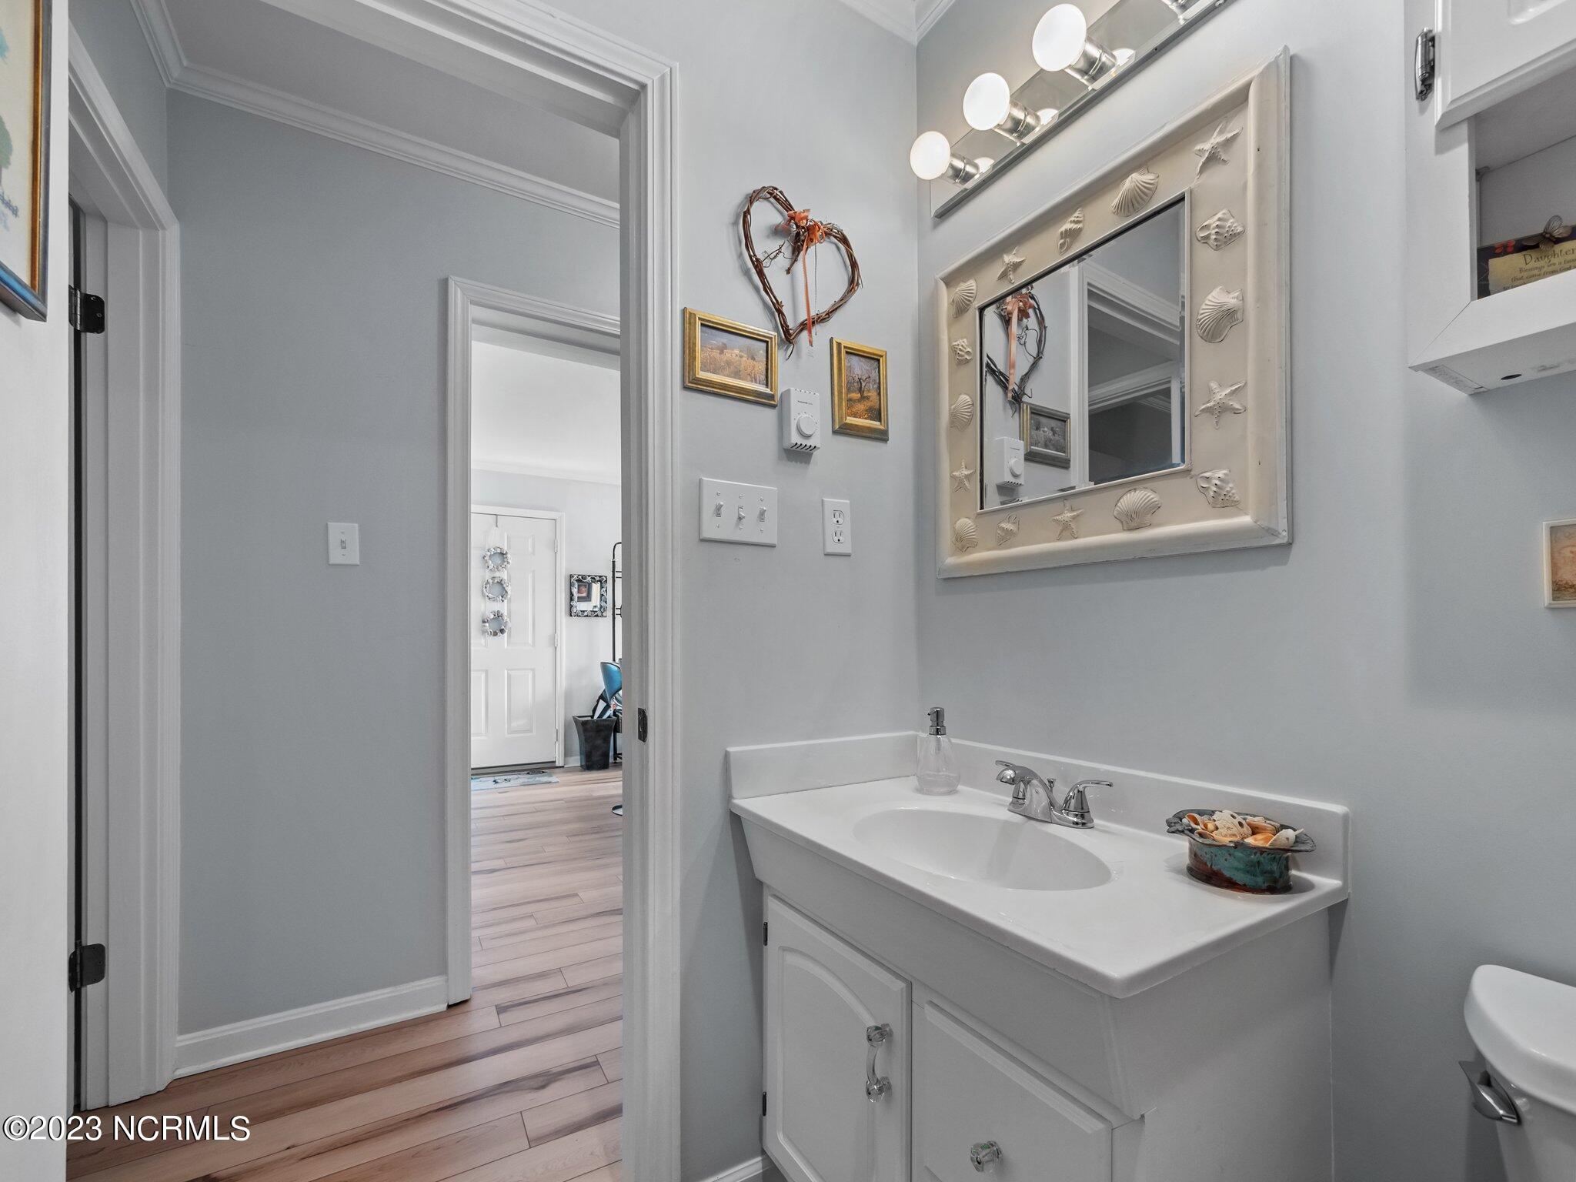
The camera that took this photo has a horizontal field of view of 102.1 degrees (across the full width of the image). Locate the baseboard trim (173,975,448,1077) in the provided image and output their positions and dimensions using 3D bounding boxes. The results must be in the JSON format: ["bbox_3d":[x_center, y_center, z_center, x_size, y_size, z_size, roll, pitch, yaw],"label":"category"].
[{"bbox_3d":[-1.238,1.138,1.690,0.590,0.102,0.020,1,-1,-29],"label":"baseboard trim"}]

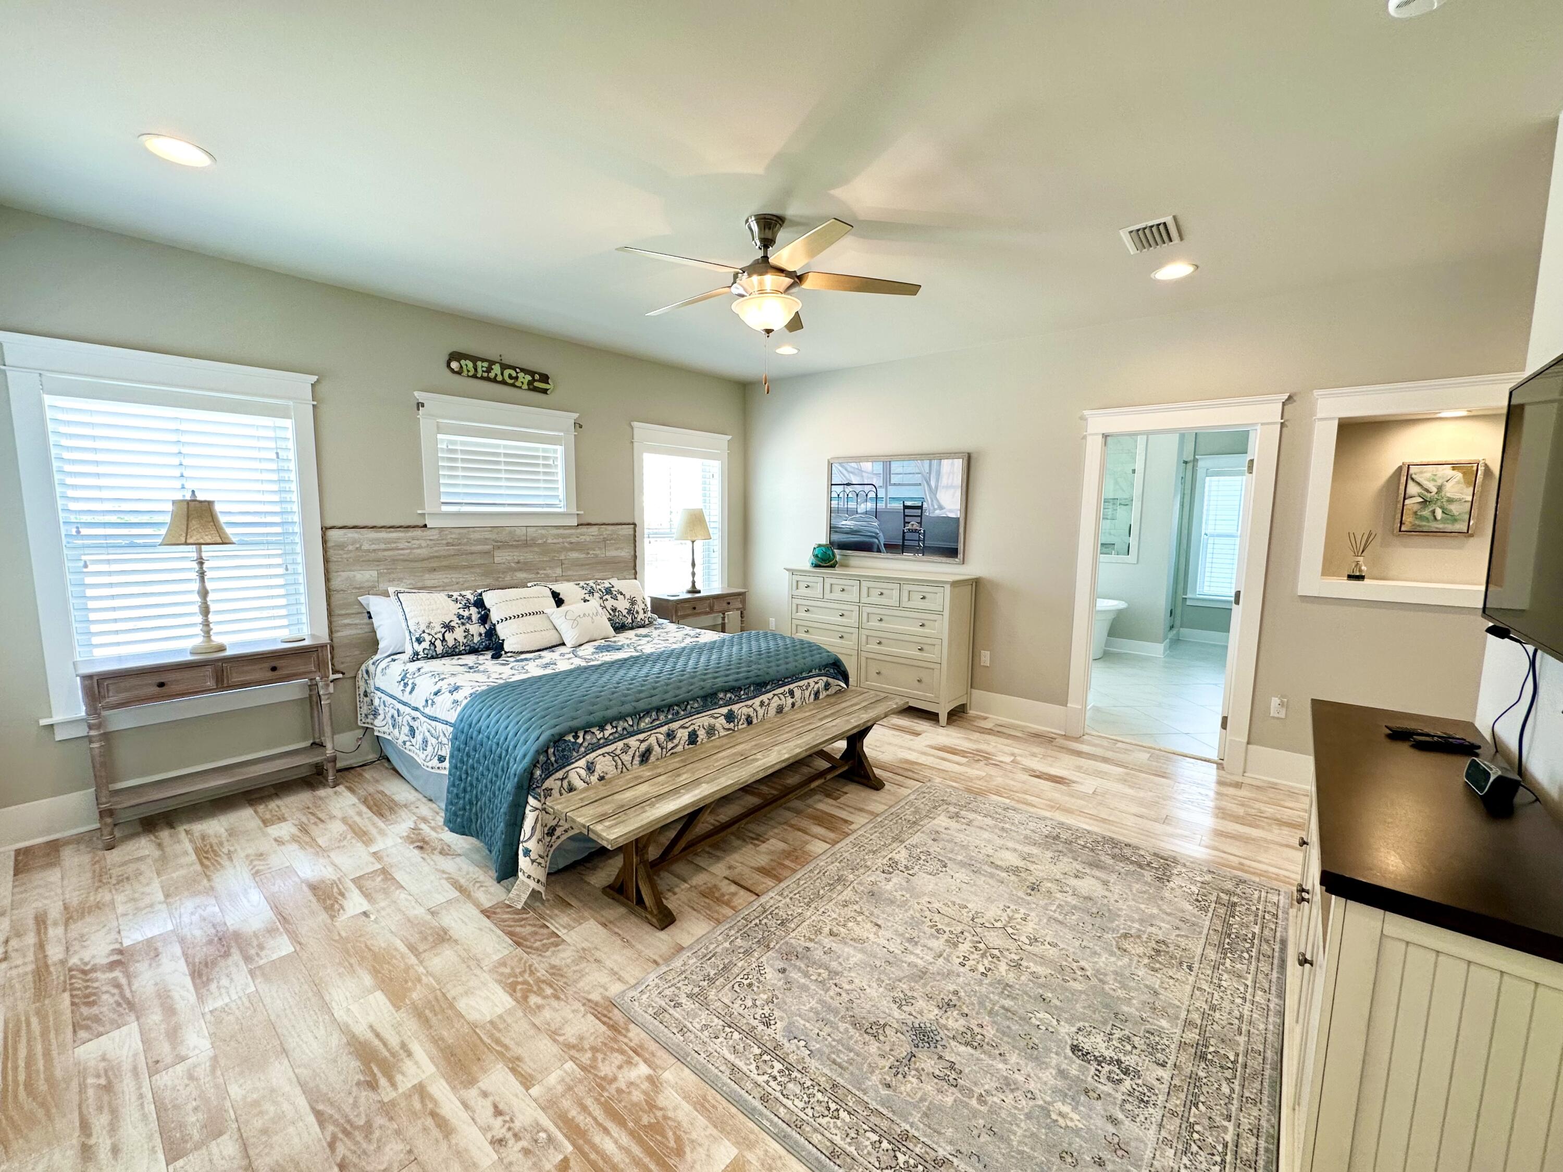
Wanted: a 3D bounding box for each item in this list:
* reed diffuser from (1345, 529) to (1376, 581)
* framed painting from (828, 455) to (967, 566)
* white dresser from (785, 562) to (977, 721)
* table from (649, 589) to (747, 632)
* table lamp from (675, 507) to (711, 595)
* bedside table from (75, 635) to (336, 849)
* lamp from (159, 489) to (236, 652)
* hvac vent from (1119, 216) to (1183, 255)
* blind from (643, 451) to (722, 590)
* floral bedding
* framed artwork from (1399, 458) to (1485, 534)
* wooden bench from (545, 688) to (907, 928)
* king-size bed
[{"bbox_3d":[3.068,-0.154,3.355,0.110,0.265,0.105,6,9,40],"label":"reed diffuser"},{"bbox_3d":[0.895,-0.629,5.112,1.275,0.818,0.038,6,9,40],"label":"framed painting"},{"bbox_3d":[0.743,0.420,5.066,1.505,1.040,0.450,6,9,40],"label":"white dresser"},{"bbox_3d":[-0.719,0.460,5.585,0.330,0.790,0.880,6,9,39],"label":"table"},{"bbox_3d":[-0.765,-0.304,5.527,0.320,0.740,0.320,1,7,0],"label":"table lamp"},{"bbox_3d":[-2.806,0.720,3.156,0.330,0.793,0.901,6,9,39],"label":"bedside table"},{"bbox_3d":[-2.846,-0.065,3.102,0.280,0.780,0.280,6,9,40],"label":"lamp"},{"bbox_3d":[1.646,-1.552,2.813,0.206,0.018,0.305,6,9,40],"label":"hvac vent"},{"bbox_3d":[-0.876,-0.456,5.659,0.060,1.485,0.900,6,9,40],"label":"blind"},{"bbox_3d":[-1.004,0.706,3.816,2.050,0.635,2.170,6,9,39],"label":"floral bedding"},{"bbox_3d":[3.499,-0.464,3.372,0.302,0.393,0.040,6,9,39],"label":"framed artwork"},{"bbox_3d":[-0.069,0.955,3.011,0.390,0.440,2.050,6,9,39],"label":"wooden bench"},{"bbox_3d":[-1.084,0.365,3.786,2.185,1.405,2.145,6,9,40],"label":"king-size bed"}]

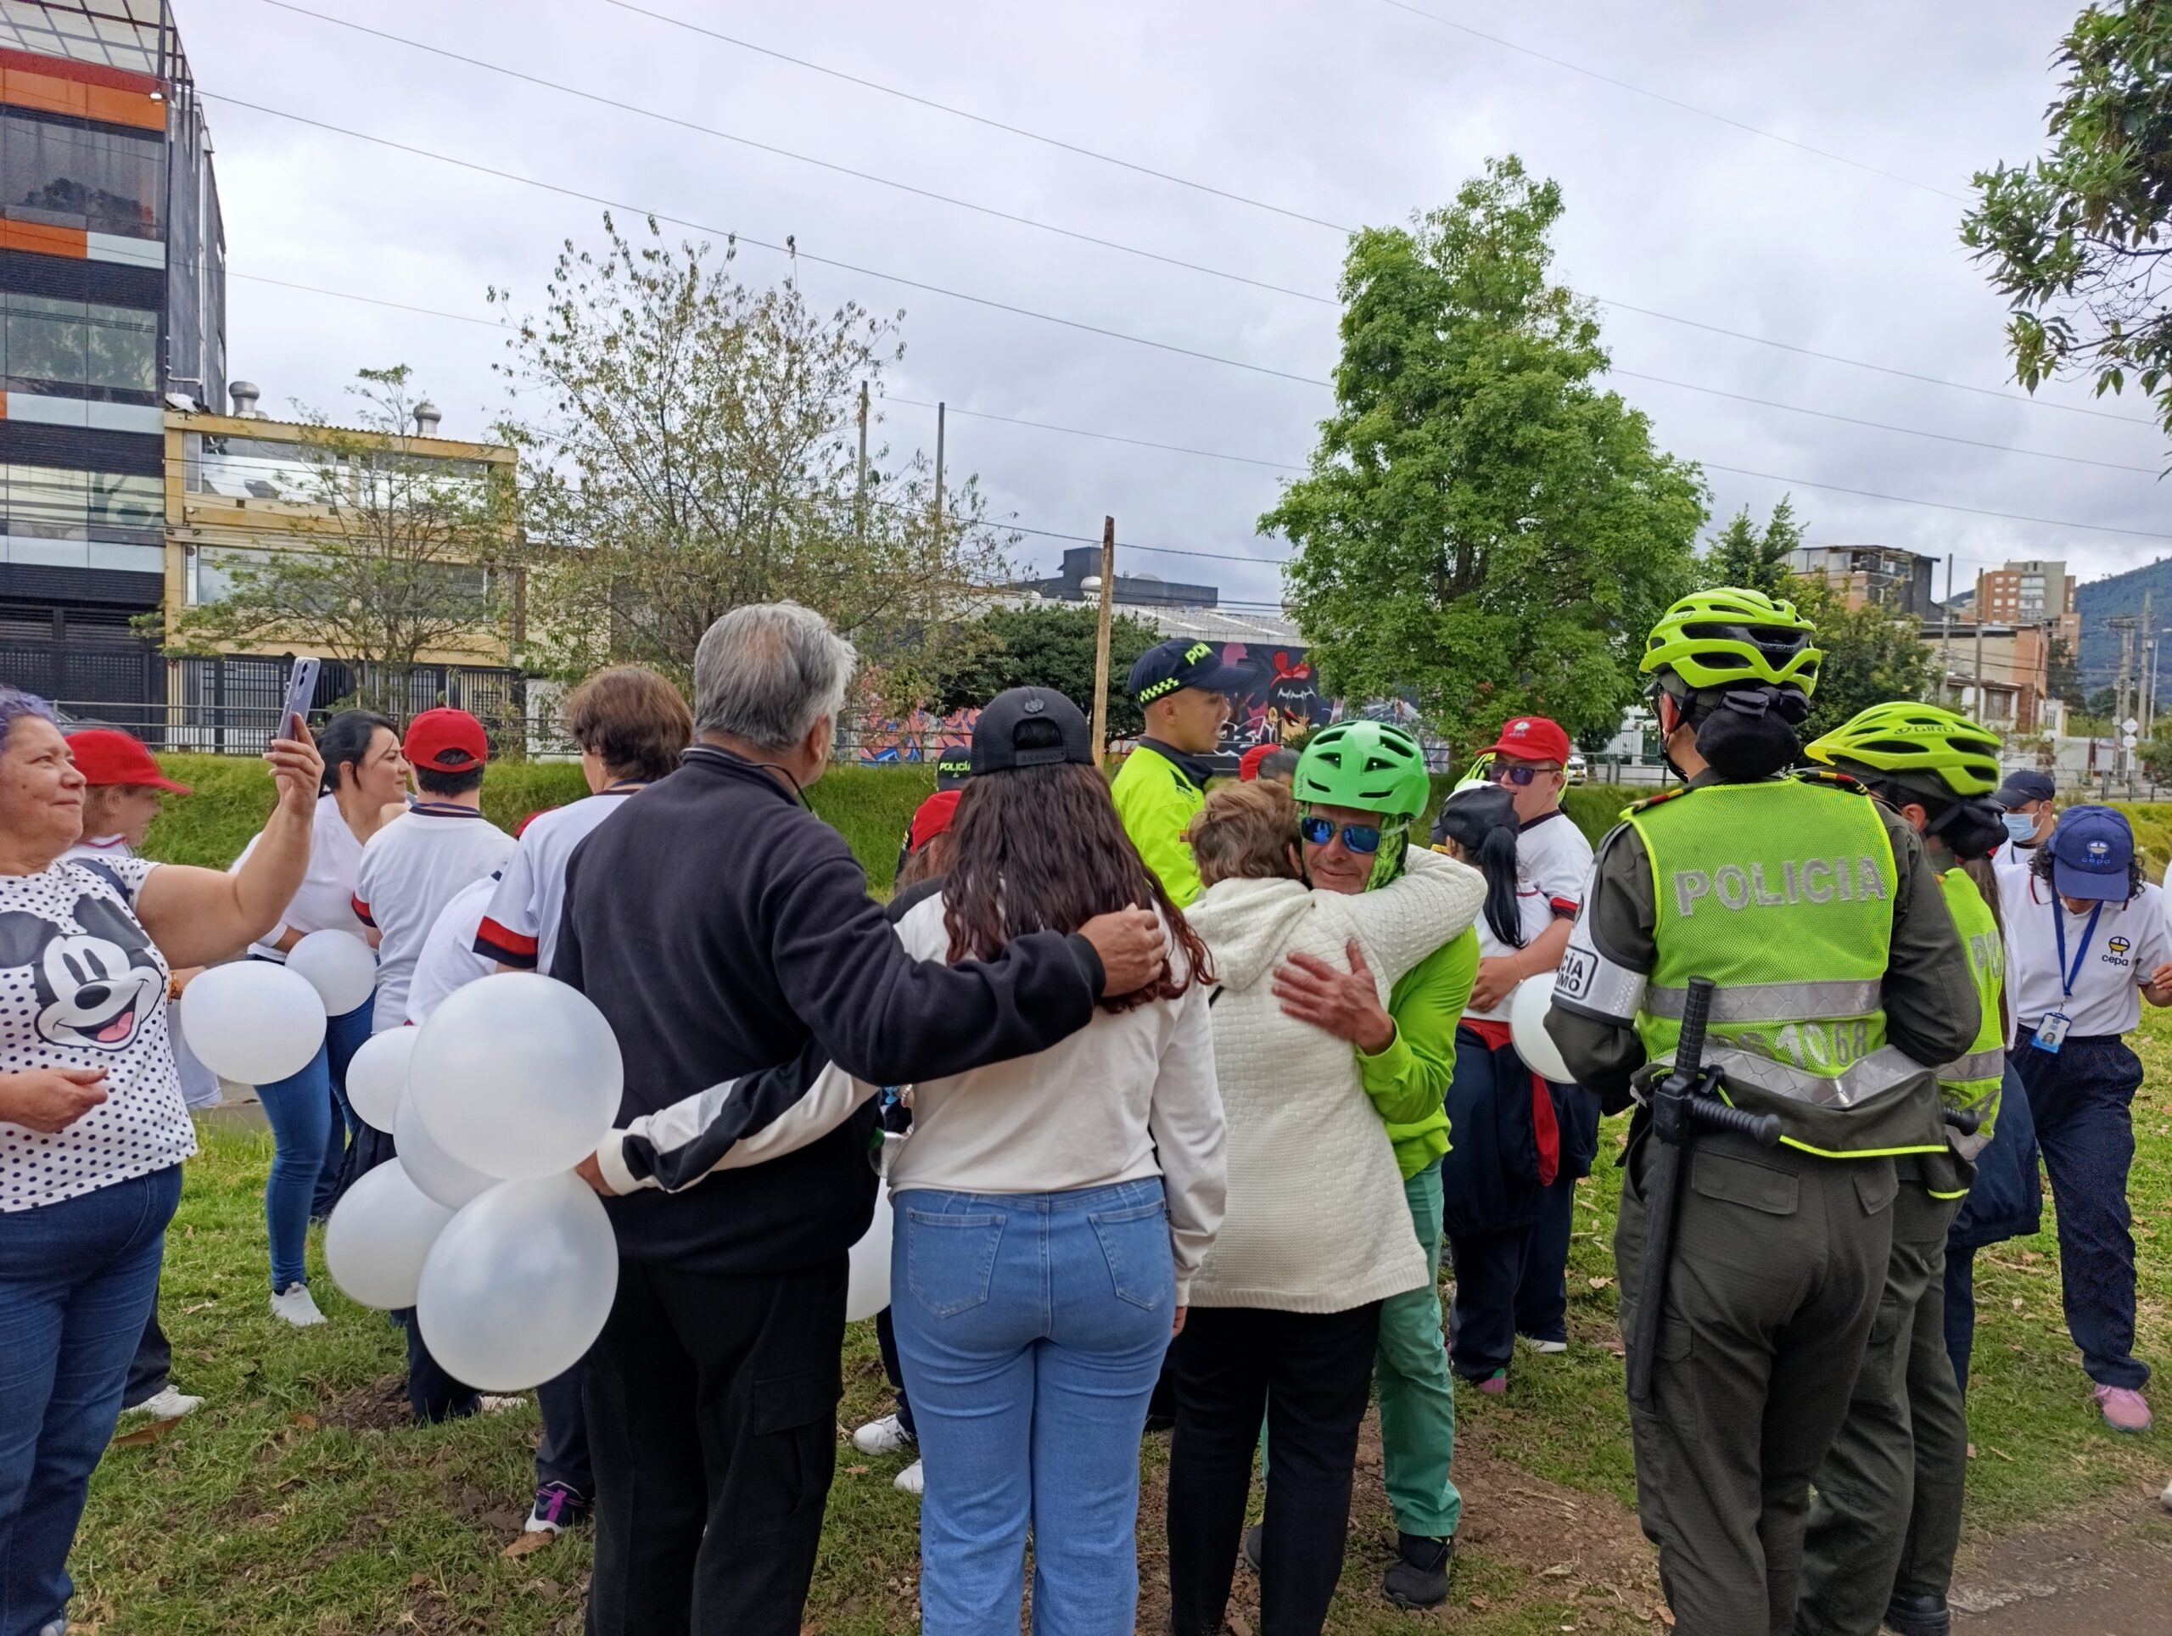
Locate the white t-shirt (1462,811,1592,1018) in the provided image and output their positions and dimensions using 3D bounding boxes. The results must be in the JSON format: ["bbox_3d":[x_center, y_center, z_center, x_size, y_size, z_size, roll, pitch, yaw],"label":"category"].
[{"bbox_3d":[1.174,0.273,3.780,0.480,0.600,0.320,3,3,30],"label":"white t-shirt"}]

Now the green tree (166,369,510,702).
[{"bbox_3d":[-13.741,-4.866,27.000,6.600,7.200,6.000,1,3,-24],"label":"green tree"}]

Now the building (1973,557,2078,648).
[{"bbox_3d":[214.822,-42.427,330.000,21.000,32.000,18.000,2,2,30],"label":"building"}]

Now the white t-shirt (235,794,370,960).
[{"bbox_3d":[-2.019,0.161,3.760,0.440,0.500,0.300,0,3,-30],"label":"white t-shirt"}]

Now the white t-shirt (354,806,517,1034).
[{"bbox_3d":[-1.507,0.285,3.400,0.460,0.640,0.270,0,2,-27],"label":"white t-shirt"}]

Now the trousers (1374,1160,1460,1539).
[{"bbox_3d":[0.509,0.908,2.700,0.420,0.880,0.320,2,2,19],"label":"trousers"}]

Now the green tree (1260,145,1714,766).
[{"bbox_3d":[9.911,-8.771,36.000,11.000,15.400,10.300,2,2,12],"label":"green tree"}]

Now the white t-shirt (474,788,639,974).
[{"bbox_3d":[-0.931,0.215,2.880,0.520,0.620,0.320,1,2,-18],"label":"white t-shirt"}]

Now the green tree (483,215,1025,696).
[{"bbox_3d":[-6.921,-6.816,30.000,10.600,11.400,9.500,1,2,0],"label":"green tree"}]

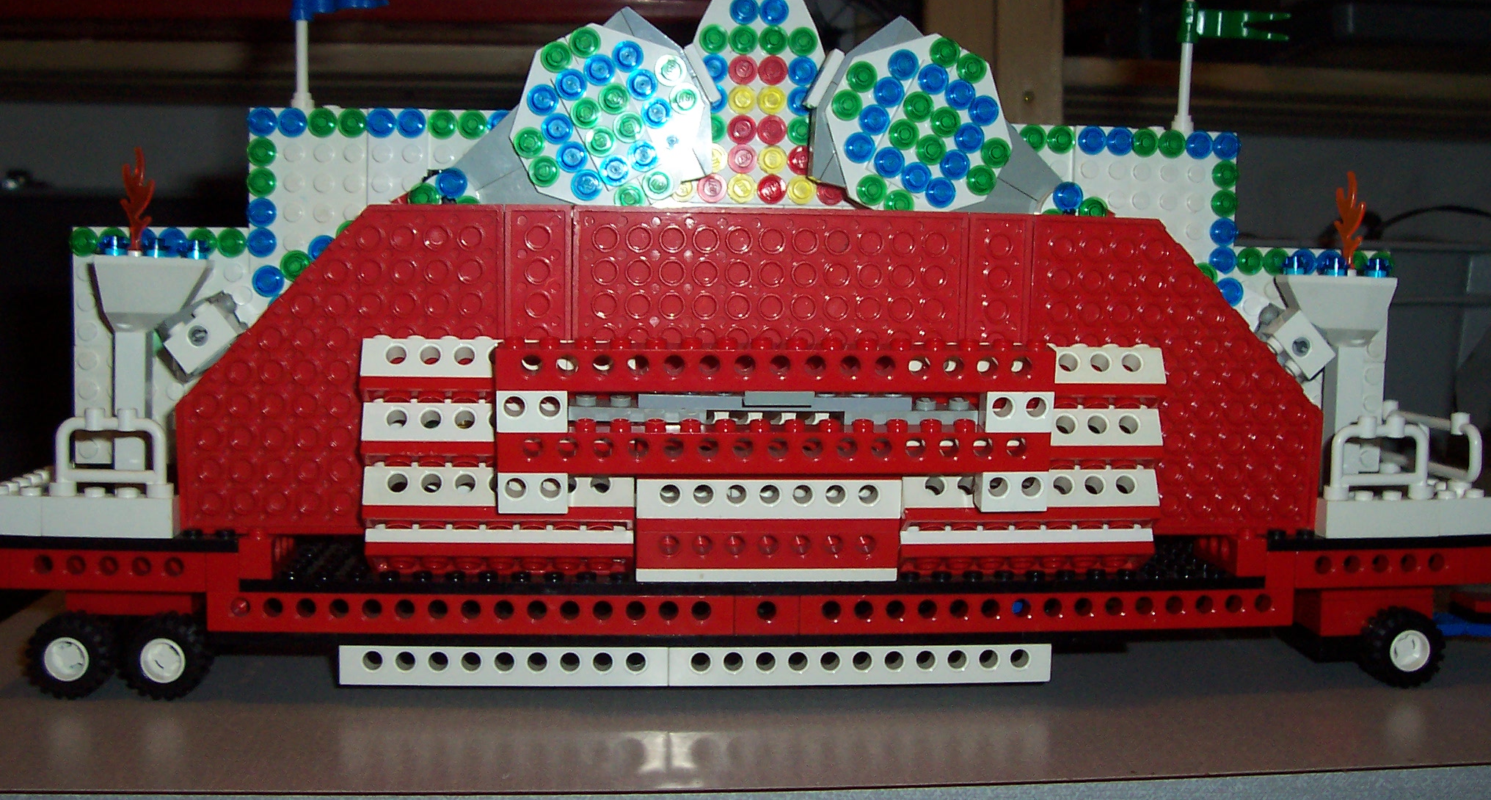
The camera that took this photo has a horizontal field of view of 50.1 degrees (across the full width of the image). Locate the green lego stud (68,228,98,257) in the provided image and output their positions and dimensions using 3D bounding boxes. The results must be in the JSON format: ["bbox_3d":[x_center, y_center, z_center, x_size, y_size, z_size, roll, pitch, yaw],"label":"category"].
[{"bbox_3d":[-0.174,-0.042,0.420,0.008,0.008,0.005,0,5,-5],"label":"green lego stud"}]

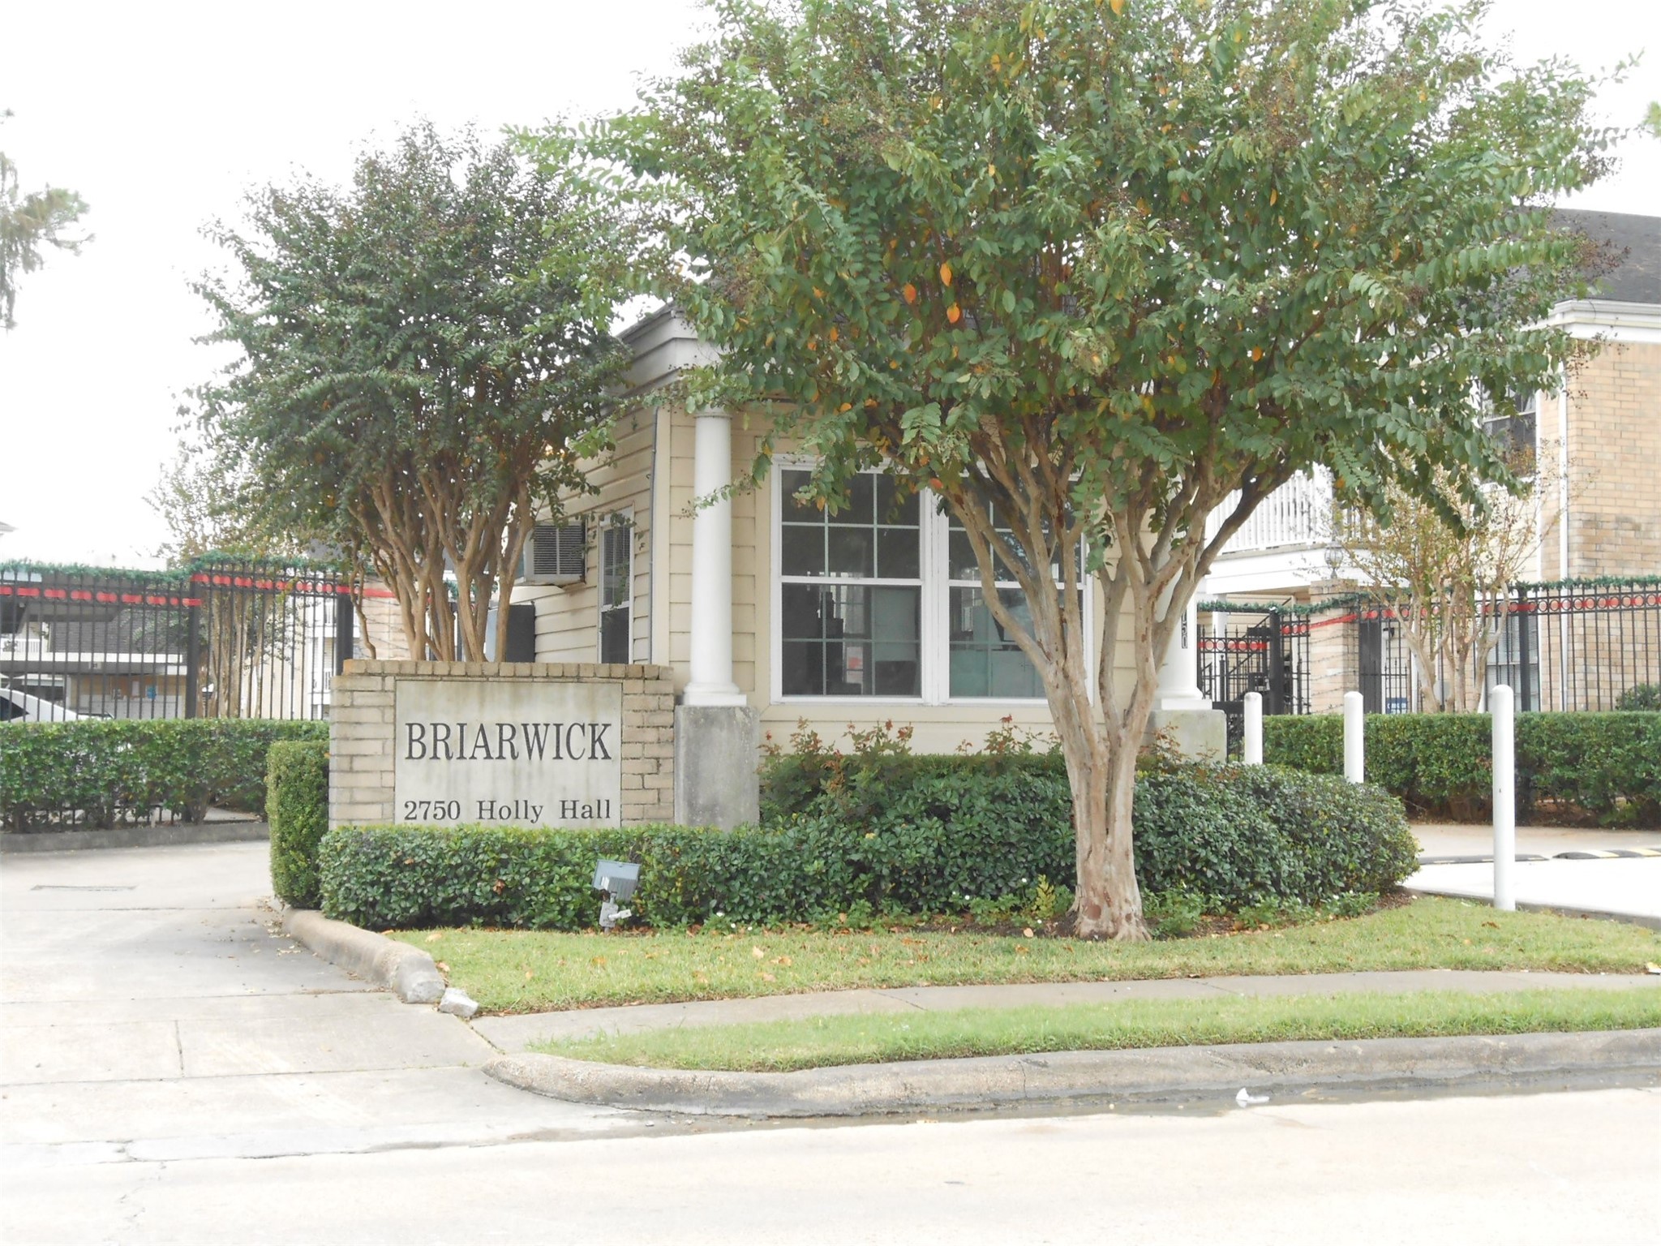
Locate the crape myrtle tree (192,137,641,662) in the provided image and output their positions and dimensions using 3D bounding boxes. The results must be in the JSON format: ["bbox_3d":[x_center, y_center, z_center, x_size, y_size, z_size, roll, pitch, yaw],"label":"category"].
[{"bbox_3d":[-2.458,-0.679,15.834,2.588,4.466,2.436,1,-2,-18],"label":"crape myrtle tree"}]

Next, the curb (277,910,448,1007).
[{"bbox_3d":[-2.223,1.508,12.535,0.223,0.173,3.654,1,-2,-18],"label":"curb"}]

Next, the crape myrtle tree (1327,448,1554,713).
[{"bbox_3d":[5.812,0.093,25.578,2.081,3.552,1.928,1,-2,-18],"label":"crape myrtle tree"}]

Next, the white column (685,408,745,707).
[{"bbox_3d":[-0.624,-0.357,14.362,0.289,1.604,0.289,1,-2,-18],"label":"white column"}]

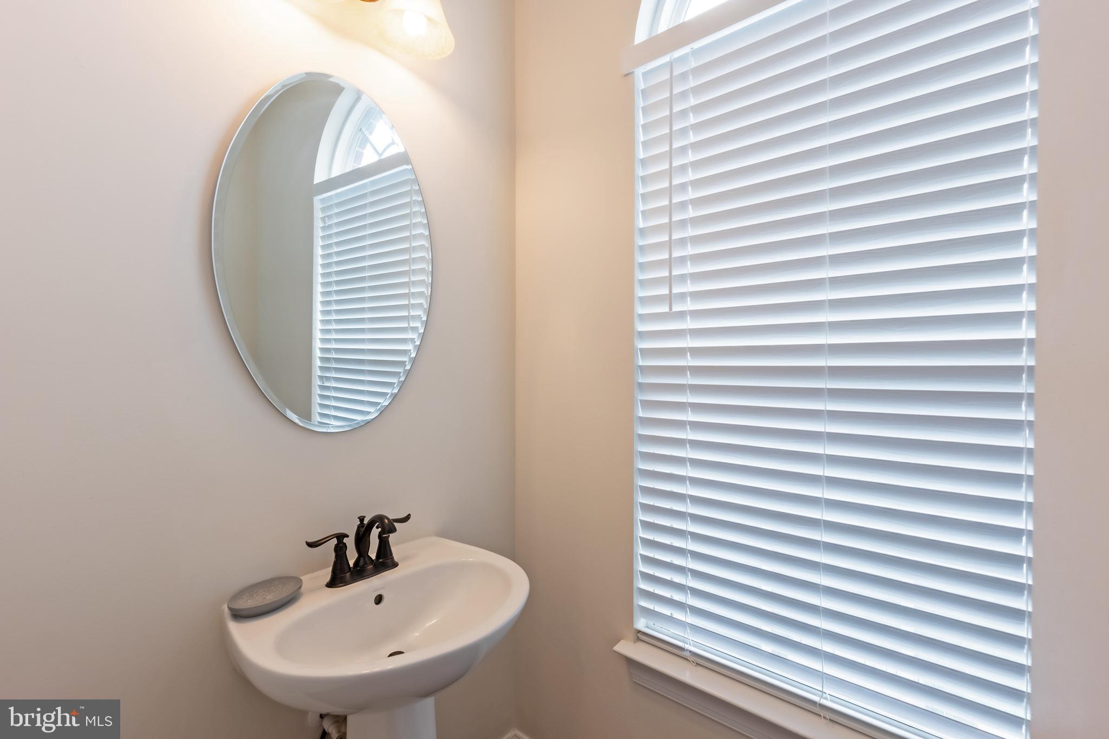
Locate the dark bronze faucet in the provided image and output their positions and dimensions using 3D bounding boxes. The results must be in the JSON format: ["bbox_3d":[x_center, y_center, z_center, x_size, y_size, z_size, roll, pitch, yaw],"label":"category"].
[{"bbox_3d":[-0.404,0.399,0.970,0.167,0.157,0.243,0,0,41],"label":"dark bronze faucet"}]

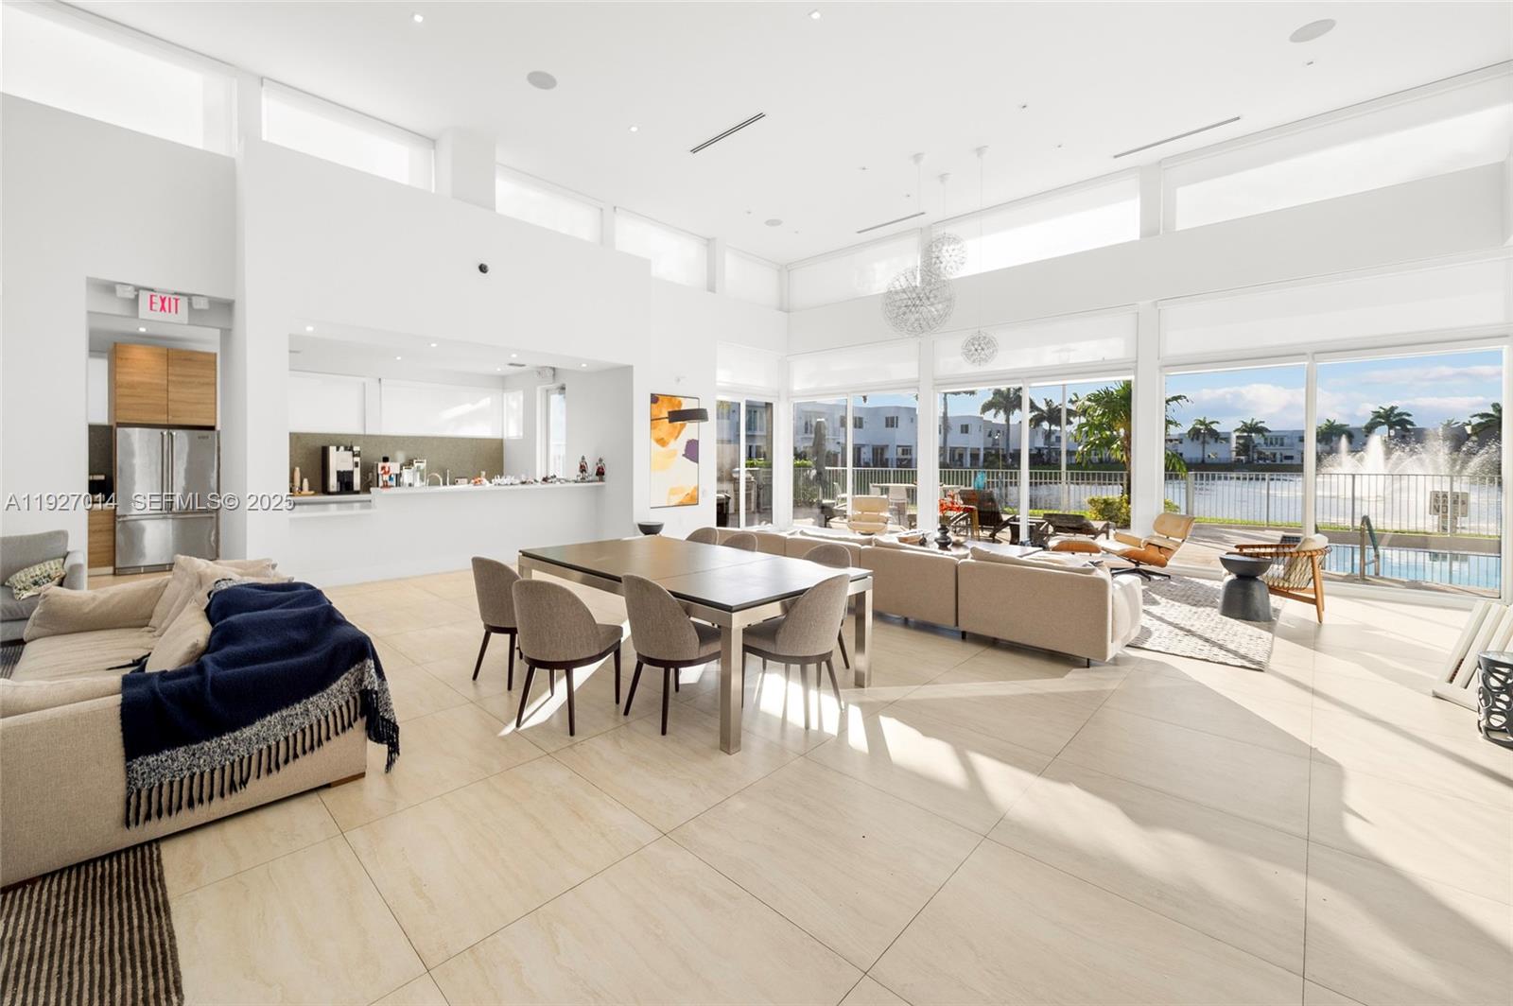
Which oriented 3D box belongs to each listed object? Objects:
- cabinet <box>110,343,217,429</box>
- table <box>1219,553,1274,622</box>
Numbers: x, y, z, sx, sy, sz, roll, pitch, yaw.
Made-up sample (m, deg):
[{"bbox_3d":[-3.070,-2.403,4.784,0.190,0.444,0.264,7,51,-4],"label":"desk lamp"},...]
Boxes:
[{"bbox_3d":[-7.811,-1.480,7.779,0.640,0.980,0.930,3,4,43],"label":"cabinet"},{"bbox_3d":[4.704,0.803,5.637,0.410,0.570,0.410,3,4,43],"label":"table"}]

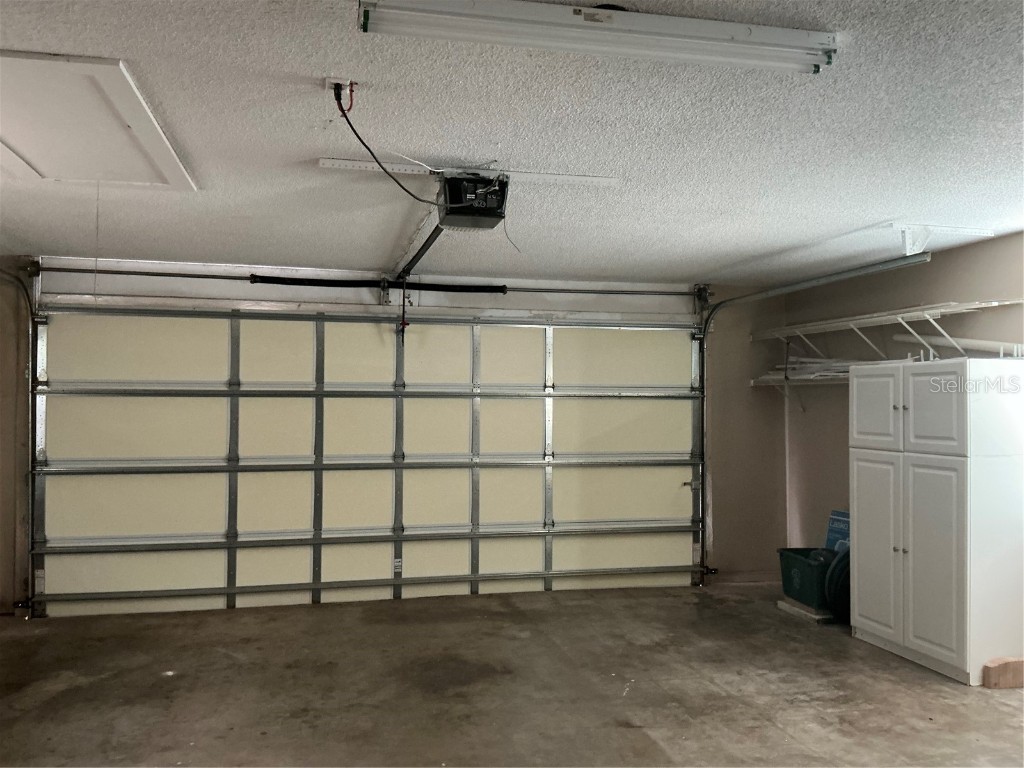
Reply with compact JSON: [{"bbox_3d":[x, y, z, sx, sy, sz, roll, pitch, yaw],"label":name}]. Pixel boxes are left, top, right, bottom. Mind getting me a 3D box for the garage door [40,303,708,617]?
[{"bbox_3d":[-0.870,0.552,6.140,4.880,2.130,0.110,0,-1,-12],"label":"garage door"}]

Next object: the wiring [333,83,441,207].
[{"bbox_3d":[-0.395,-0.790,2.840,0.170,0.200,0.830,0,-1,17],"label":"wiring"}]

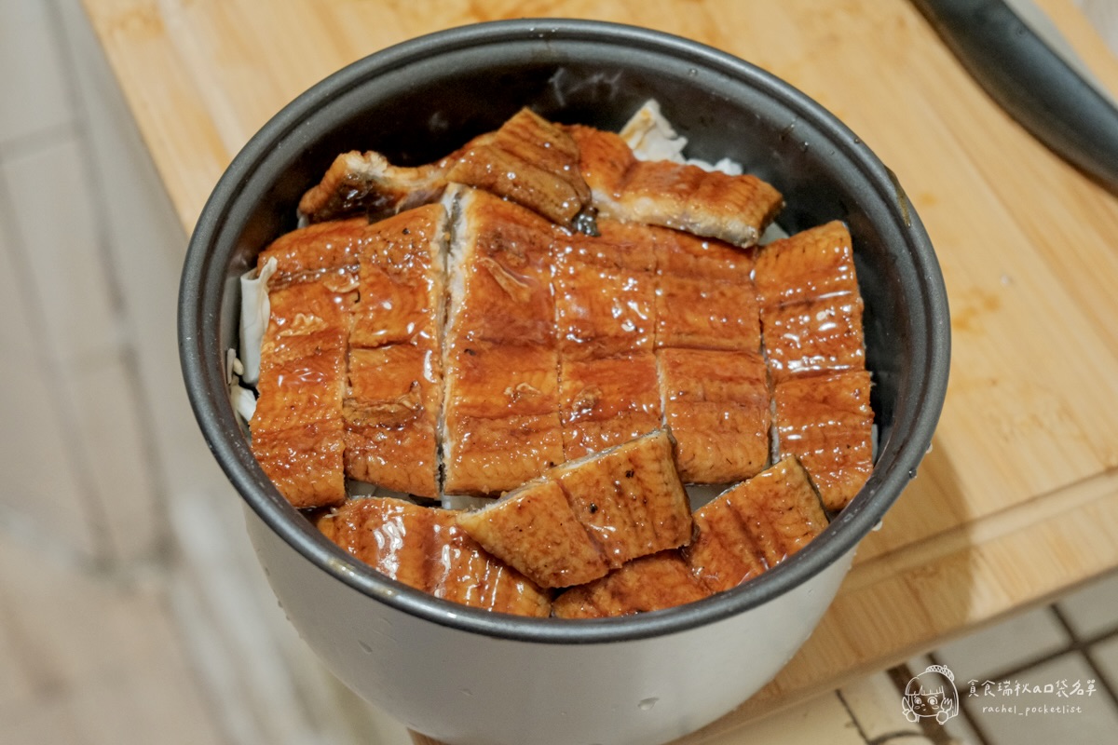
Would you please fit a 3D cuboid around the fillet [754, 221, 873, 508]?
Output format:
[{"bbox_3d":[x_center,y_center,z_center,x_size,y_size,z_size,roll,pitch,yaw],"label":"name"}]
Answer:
[{"bbox_3d":[0.076,-0.001,0.597,0.027,0.016,0.095,-1,56,-3],"label":"fillet"}]

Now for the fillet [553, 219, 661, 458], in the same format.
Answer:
[{"bbox_3d":[0.015,-0.007,0.598,0.029,0.016,0.087,1,56,-2],"label":"fillet"}]

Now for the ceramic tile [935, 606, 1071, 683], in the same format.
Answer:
[{"bbox_3d":[0.139,0.080,0.665,0.042,0.007,0.042,-19,59,-15],"label":"ceramic tile"}]

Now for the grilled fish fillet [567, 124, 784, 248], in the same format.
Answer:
[{"bbox_3d":[0.033,-0.055,0.623,0.067,0.019,0.022,16,56,8],"label":"grilled fish fillet"}]

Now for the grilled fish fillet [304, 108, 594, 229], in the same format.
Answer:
[{"bbox_3d":[-0.035,-0.054,0.620,0.086,0.026,0.040,-6,56,-7],"label":"grilled fish fillet"}]

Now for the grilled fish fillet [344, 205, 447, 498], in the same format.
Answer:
[{"bbox_3d":[-0.047,-0.006,0.593,0.025,0.017,0.096,1,56,-2],"label":"grilled fish fillet"}]

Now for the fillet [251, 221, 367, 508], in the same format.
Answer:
[{"bbox_3d":[-0.073,-0.002,0.591,0.029,0.017,0.093,1,56,-3],"label":"fillet"}]

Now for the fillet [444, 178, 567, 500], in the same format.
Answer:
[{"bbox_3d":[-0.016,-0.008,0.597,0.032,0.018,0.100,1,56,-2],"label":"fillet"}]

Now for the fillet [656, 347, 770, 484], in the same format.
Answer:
[{"bbox_3d":[0.045,0.015,0.584,0.031,0.015,0.041,1,56,-3],"label":"fillet"}]

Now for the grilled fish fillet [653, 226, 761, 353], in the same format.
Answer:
[{"bbox_3d":[0.044,-0.022,0.609,0.030,0.015,0.047,1,56,-2],"label":"grilled fish fillet"}]

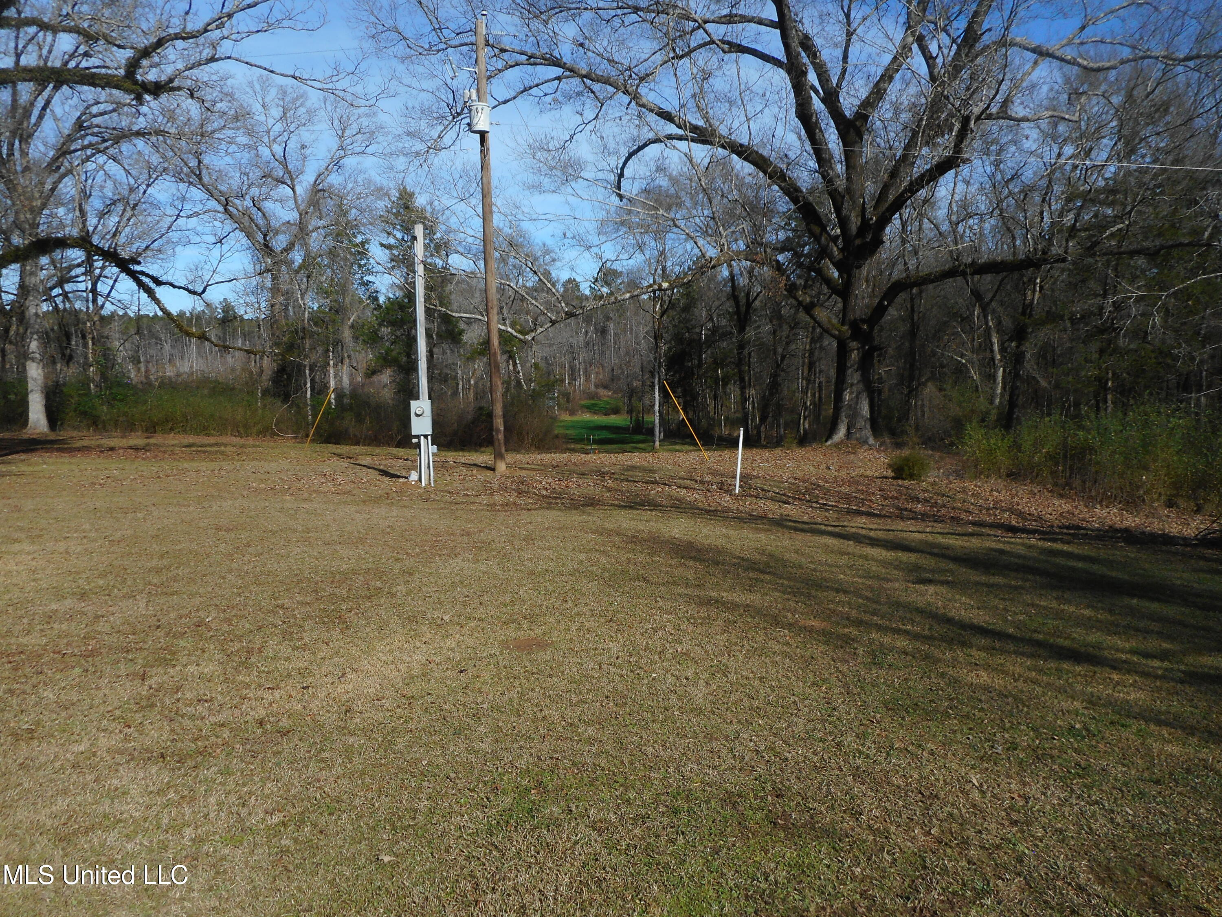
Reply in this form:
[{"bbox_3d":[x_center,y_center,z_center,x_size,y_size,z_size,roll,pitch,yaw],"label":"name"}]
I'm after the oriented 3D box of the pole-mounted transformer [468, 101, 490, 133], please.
[{"bbox_3d":[-2.867,-7.437,19.274,0.450,0.620,0.470,1,9,4],"label":"pole-mounted transformer"}]

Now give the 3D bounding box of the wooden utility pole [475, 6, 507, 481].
[{"bbox_3d":[-2.722,-4.705,20.112,0.280,10.170,0.280,-1,9,0],"label":"wooden utility pole"}]

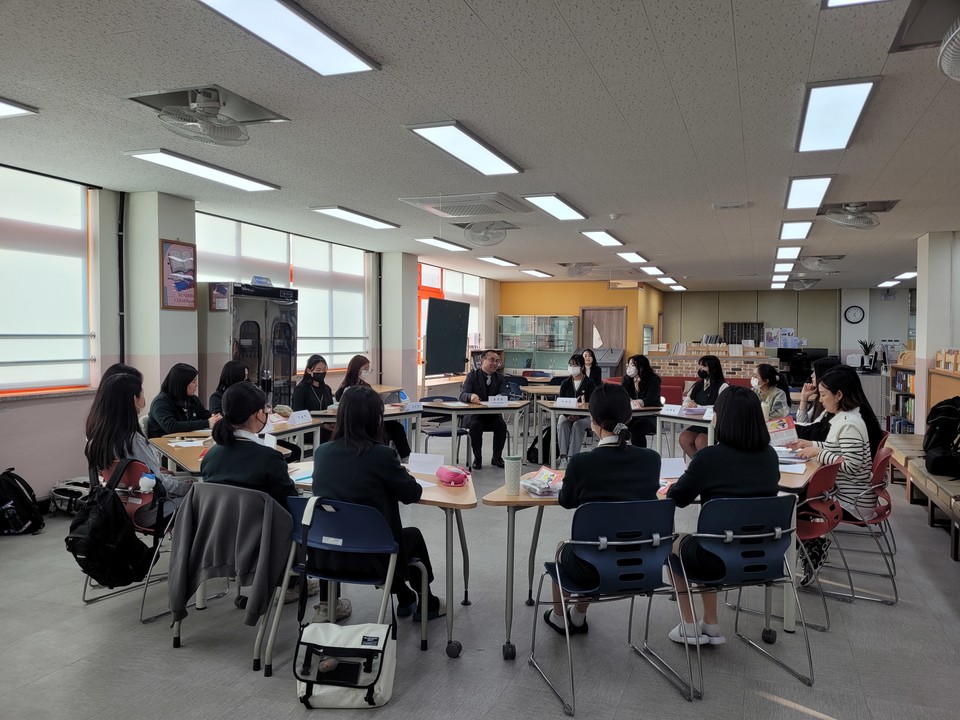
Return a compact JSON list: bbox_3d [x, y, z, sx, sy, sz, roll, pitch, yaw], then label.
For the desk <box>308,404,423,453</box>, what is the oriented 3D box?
[{"bbox_3d":[-1.101,0.869,7.371,0.640,0.700,1.450,1,2,42],"label":"desk"}]

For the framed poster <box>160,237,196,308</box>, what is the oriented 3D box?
[{"bbox_3d":[-2.716,-0.756,6.513,0.025,0.603,0.435,1,2,21],"label":"framed poster"}]

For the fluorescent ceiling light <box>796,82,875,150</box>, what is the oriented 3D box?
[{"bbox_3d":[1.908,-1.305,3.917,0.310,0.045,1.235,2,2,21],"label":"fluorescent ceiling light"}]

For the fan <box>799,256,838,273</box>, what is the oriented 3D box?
[{"bbox_3d":[5.128,-1.454,10.927,0.450,0.210,0.450,1,2,21],"label":"fan"}]

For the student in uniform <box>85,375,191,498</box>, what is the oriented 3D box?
[{"bbox_3d":[-1.785,0.677,3.932,0.680,1.200,0.460,-1,2,-45],"label":"student in uniform"}]

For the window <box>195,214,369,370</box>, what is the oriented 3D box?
[{"bbox_3d":[-2.249,-0.676,8.698,0.120,1.640,3.450,1,2,21],"label":"window"}]

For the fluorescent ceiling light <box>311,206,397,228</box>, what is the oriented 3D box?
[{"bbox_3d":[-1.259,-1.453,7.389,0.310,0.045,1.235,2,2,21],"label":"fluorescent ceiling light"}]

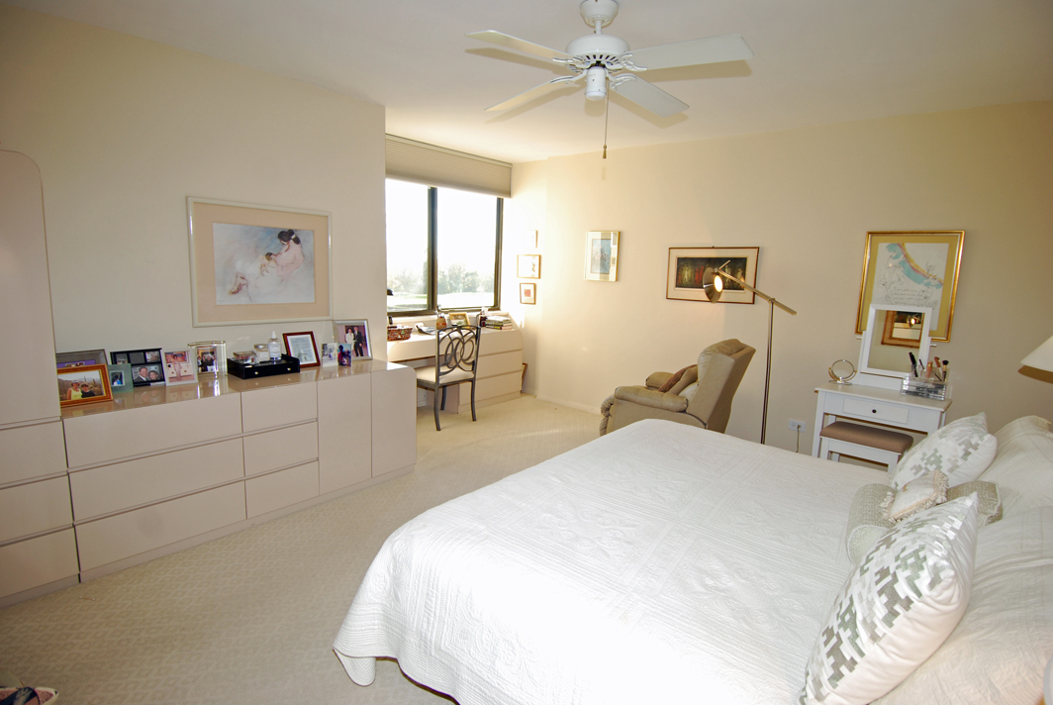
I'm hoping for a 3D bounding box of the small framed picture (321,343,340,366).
[{"bbox_3d":[-1.273,0.018,3.404,0.100,0.153,0.025,-6,9,-43],"label":"small framed picture"}]

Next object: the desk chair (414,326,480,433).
[{"bbox_3d":[-0.766,0.178,4.712,0.530,0.889,0.490,10,12,39],"label":"desk chair"}]

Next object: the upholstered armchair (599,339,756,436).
[{"bbox_3d":[1.107,0.361,3.835,0.940,1.010,0.860,9,12,35],"label":"upholstered armchair"}]

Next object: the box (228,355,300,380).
[{"bbox_3d":[-1.565,0.084,3.149,0.215,0.085,0.320,10,12,40],"label":"box"}]

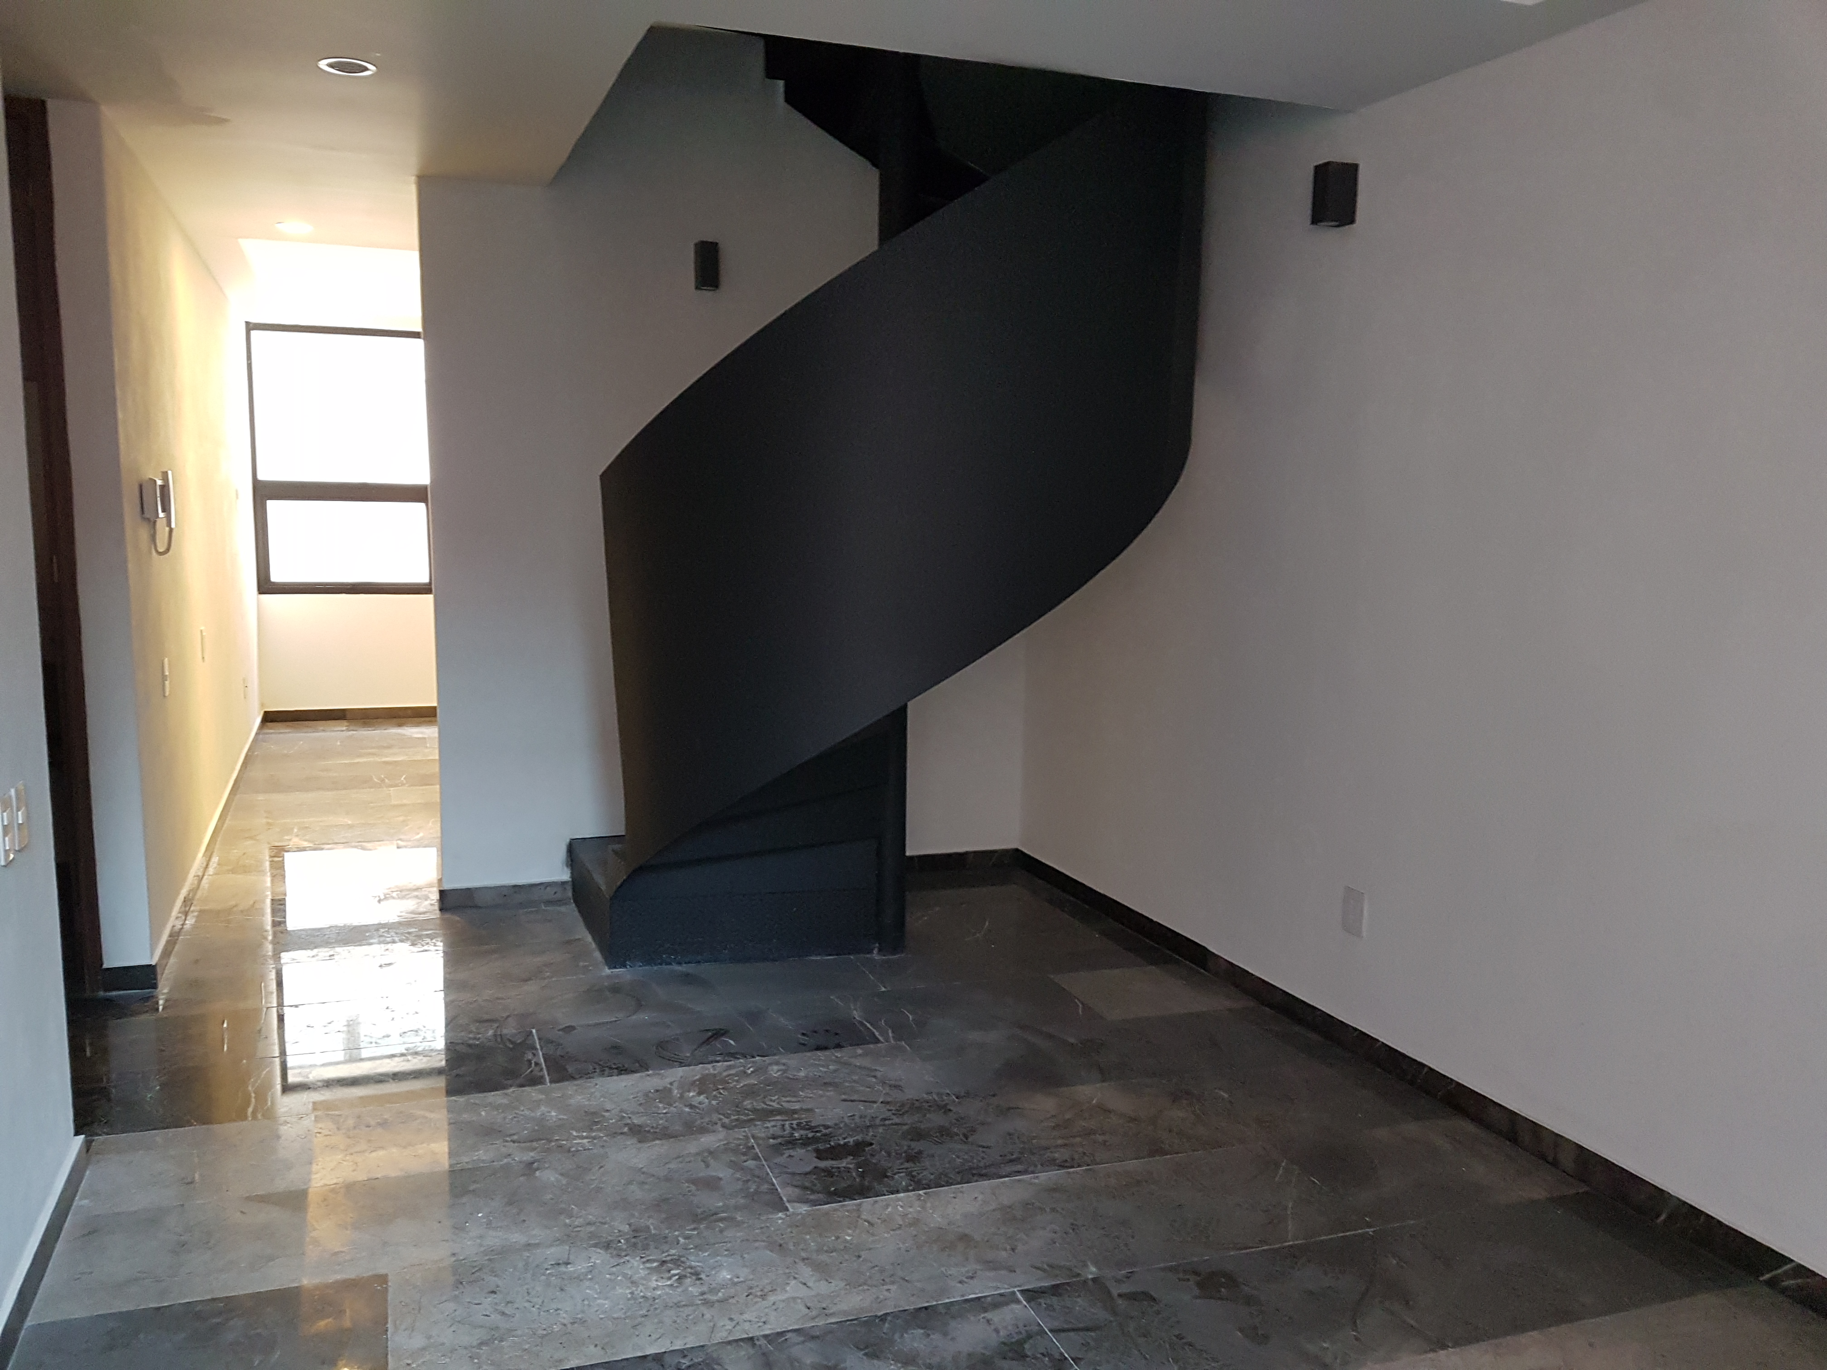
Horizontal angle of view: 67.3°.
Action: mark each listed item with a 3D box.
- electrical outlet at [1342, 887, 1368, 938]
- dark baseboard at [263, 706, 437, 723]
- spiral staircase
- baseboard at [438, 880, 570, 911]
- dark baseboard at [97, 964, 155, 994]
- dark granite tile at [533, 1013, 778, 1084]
[{"bbox_3d":[1.209,0.623,3.772,0.010,0.122,0.080,-2,8,-22],"label":"electrical outlet"},{"bbox_3d":[-3.734,0.192,9.148,1.095,0.072,0.015,-2,8,-18],"label":"dark baseboard"},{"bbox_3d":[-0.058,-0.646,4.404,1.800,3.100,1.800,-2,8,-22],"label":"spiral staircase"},{"bbox_3d":[-1.501,0.772,5.048,0.461,0.073,0.015,-2,8,-18],"label":"baseboard"},{"bbox_3d":[-2.363,0.880,4.124,0.150,0.075,0.015,-2,8,-18],"label":"dark baseboard"},{"bbox_3d":[-0.722,0.997,3.781,0.592,0.015,0.396,-2,8,-18],"label":"dark granite tile"}]

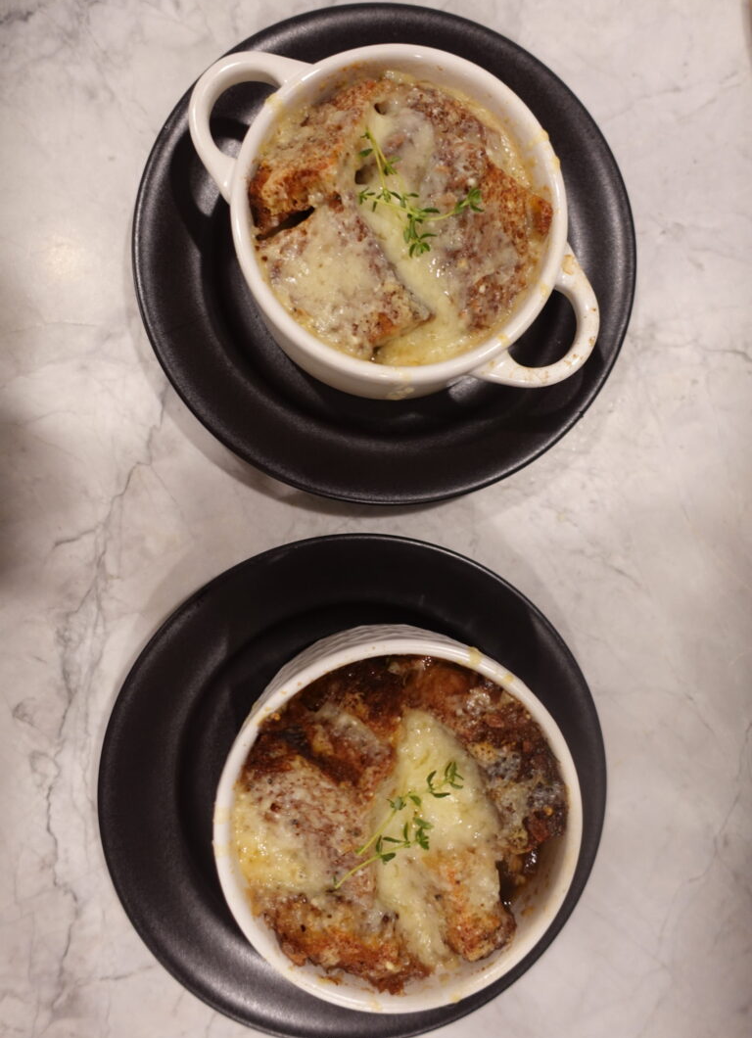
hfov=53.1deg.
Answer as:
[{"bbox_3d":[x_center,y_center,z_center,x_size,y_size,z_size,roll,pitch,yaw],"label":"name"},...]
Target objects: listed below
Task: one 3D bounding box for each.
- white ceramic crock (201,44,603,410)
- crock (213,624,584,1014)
[{"bbox_3d":[0.007,-0.107,0.291,0.167,0.058,0.119,37,87,-3],"label":"white ceramic crock"},{"bbox_3d":[0.006,0.104,0.286,0.126,0.063,0.126,0,90,-5],"label":"crock"}]

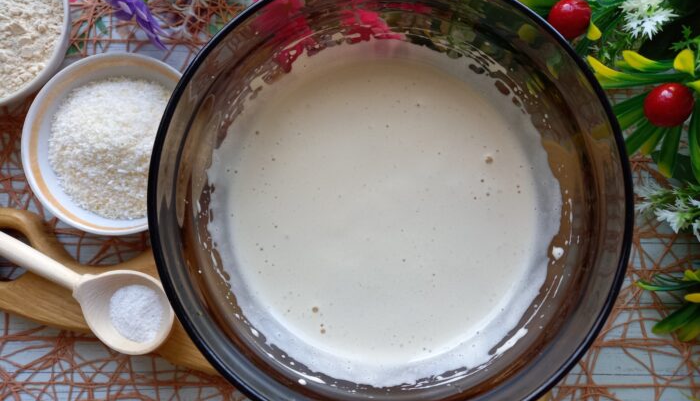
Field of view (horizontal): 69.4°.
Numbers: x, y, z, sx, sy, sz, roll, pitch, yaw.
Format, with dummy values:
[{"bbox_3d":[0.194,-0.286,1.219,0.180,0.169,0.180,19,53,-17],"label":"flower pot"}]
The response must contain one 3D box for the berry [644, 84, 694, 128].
[{"bbox_3d":[0.208,-0.063,0.330,0.028,0.028,0.028,0,84,1],"label":"berry"}]

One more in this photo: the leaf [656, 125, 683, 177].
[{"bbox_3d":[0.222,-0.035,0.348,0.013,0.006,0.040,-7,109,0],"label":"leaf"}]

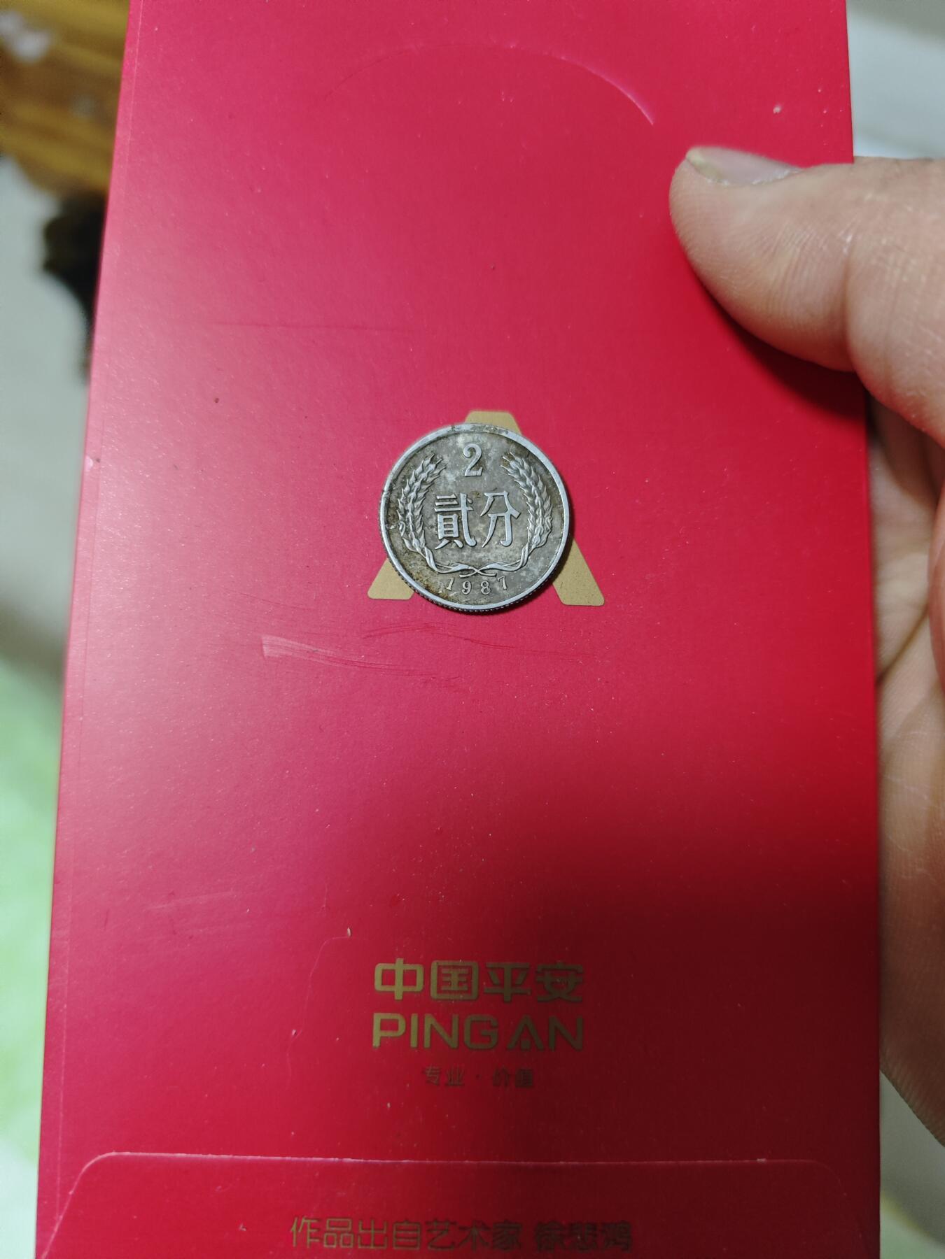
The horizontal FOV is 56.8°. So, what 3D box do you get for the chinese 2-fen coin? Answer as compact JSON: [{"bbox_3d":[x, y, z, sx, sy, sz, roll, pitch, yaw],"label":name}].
[{"bbox_3d":[0.000,-0.012,0.097,0.021,0.002,0.021,2,83,-2],"label":"chinese 2-fen coin"}]

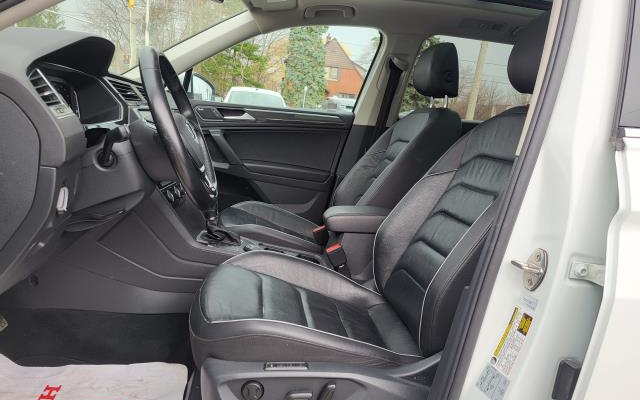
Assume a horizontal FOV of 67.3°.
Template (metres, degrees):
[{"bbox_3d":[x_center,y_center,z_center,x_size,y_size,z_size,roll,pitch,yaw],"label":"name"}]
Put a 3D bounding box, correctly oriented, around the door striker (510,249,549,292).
[{"bbox_3d":[0.378,0.125,0.866,0.050,0.078,0.040,12,11,-25],"label":"door striker"}]

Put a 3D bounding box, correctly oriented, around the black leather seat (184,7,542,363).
[{"bbox_3d":[0.178,-0.040,1.222,1.000,0.930,0.540,2,12,-8],"label":"black leather seat"}]

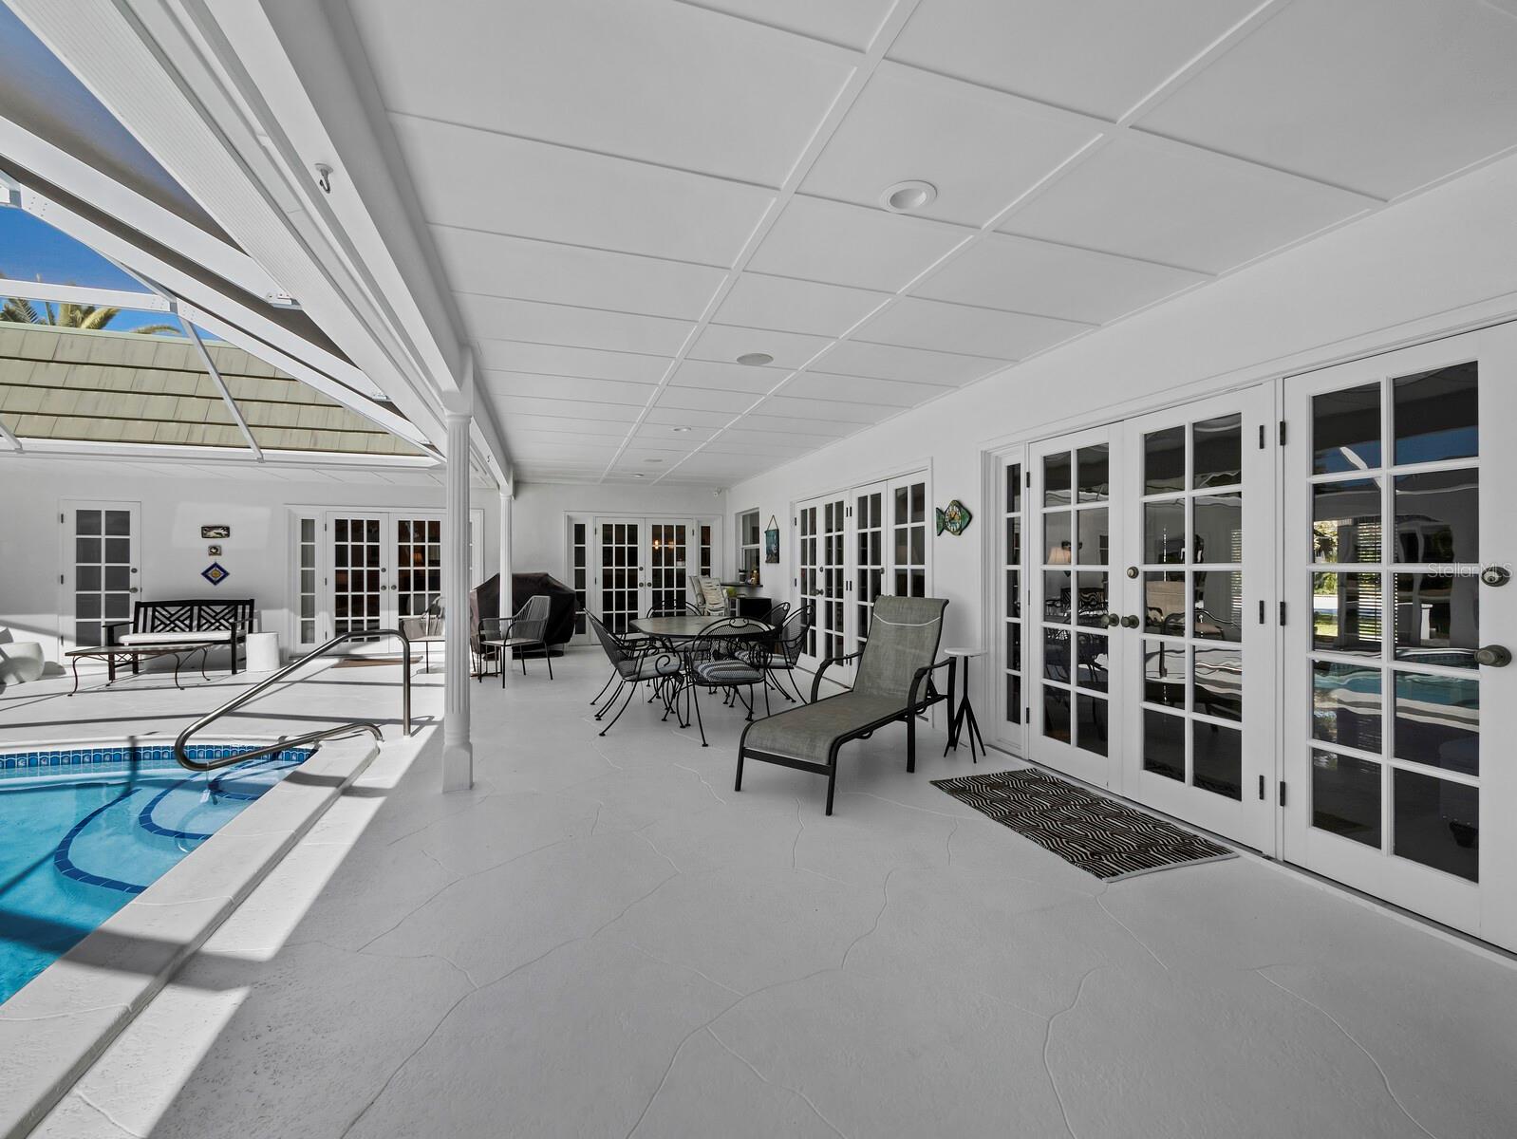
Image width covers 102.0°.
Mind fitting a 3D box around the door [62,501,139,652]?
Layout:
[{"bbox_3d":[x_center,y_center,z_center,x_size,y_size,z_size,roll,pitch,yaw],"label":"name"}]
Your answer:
[{"bbox_3d":[-8.309,0.156,7.777,0.780,2.040,0.050,0,0,-19],"label":"door"}]

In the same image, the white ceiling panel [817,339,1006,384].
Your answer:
[{"bbox_3d":[0.994,-1.350,4.052,1.237,0.020,0.585,0,0,-19],"label":"white ceiling panel"}]

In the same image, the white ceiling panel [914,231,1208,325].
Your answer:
[{"bbox_3d":[1.402,-1.342,2.884,1.220,0.020,0.580,0,0,-19],"label":"white ceiling panel"}]

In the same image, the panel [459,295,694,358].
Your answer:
[{"bbox_3d":[-0.983,-1.334,3.410,1.186,0.025,0.578,-1,1,-19],"label":"panel"}]

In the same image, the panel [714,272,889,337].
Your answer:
[{"bbox_3d":[0.201,-1.331,3.124,0.752,0.020,0.580,0,0,-19],"label":"panel"}]

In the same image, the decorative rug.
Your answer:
[{"bbox_3d":[1.538,1.227,3.095,0.710,0.012,1.205,0,0,-19],"label":"decorative rug"}]

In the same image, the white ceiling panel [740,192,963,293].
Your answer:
[{"bbox_3d":[0.391,-1.337,2.579,0.783,0.025,0.578,-1,1,-19],"label":"white ceiling panel"}]

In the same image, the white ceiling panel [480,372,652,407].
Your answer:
[{"bbox_3d":[-1.379,-1.343,4.573,1.186,0.025,0.578,-1,1,-19],"label":"white ceiling panel"}]

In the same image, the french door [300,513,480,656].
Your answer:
[{"bbox_3d":[-5.252,0.187,8.802,2.310,2.030,0.100,-1,1,-19],"label":"french door"}]

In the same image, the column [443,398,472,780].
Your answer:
[{"bbox_3d":[-1.713,0.183,3.497,0.143,2.115,0.145,0,0,-19],"label":"column"}]

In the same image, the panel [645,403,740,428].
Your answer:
[{"bbox_3d":[-0.600,-1.359,5.488,0.783,0.025,0.578,-1,1,-19],"label":"panel"}]

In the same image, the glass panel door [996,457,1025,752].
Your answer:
[{"bbox_3d":[1.709,0.231,4.096,0.050,1.970,0.265,0,0,-19],"label":"glass panel door"}]

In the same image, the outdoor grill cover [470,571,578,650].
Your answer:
[{"bbox_3d":[-3.242,0.584,8.518,1.320,1.050,0.640,-1,1,-25],"label":"outdoor grill cover"}]

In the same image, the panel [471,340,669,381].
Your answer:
[{"bbox_3d":[-1.181,-1.339,3.991,1.186,0.025,0.578,-1,1,-19],"label":"panel"}]

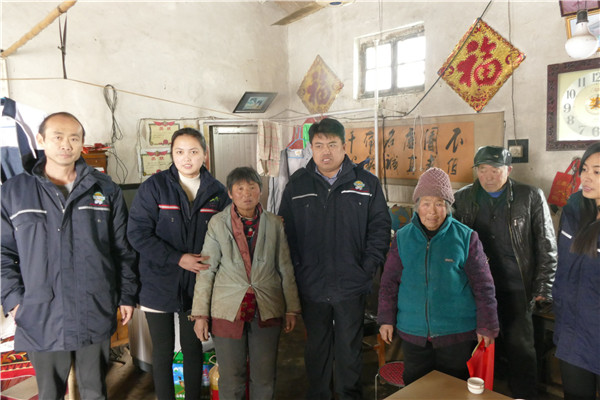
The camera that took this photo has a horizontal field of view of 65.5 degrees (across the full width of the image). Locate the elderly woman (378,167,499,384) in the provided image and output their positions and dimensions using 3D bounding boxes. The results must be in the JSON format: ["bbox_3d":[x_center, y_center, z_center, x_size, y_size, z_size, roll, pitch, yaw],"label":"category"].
[{"bbox_3d":[0.630,0.575,2.140,0.540,1.440,0.340,2,4,26],"label":"elderly woman"}]

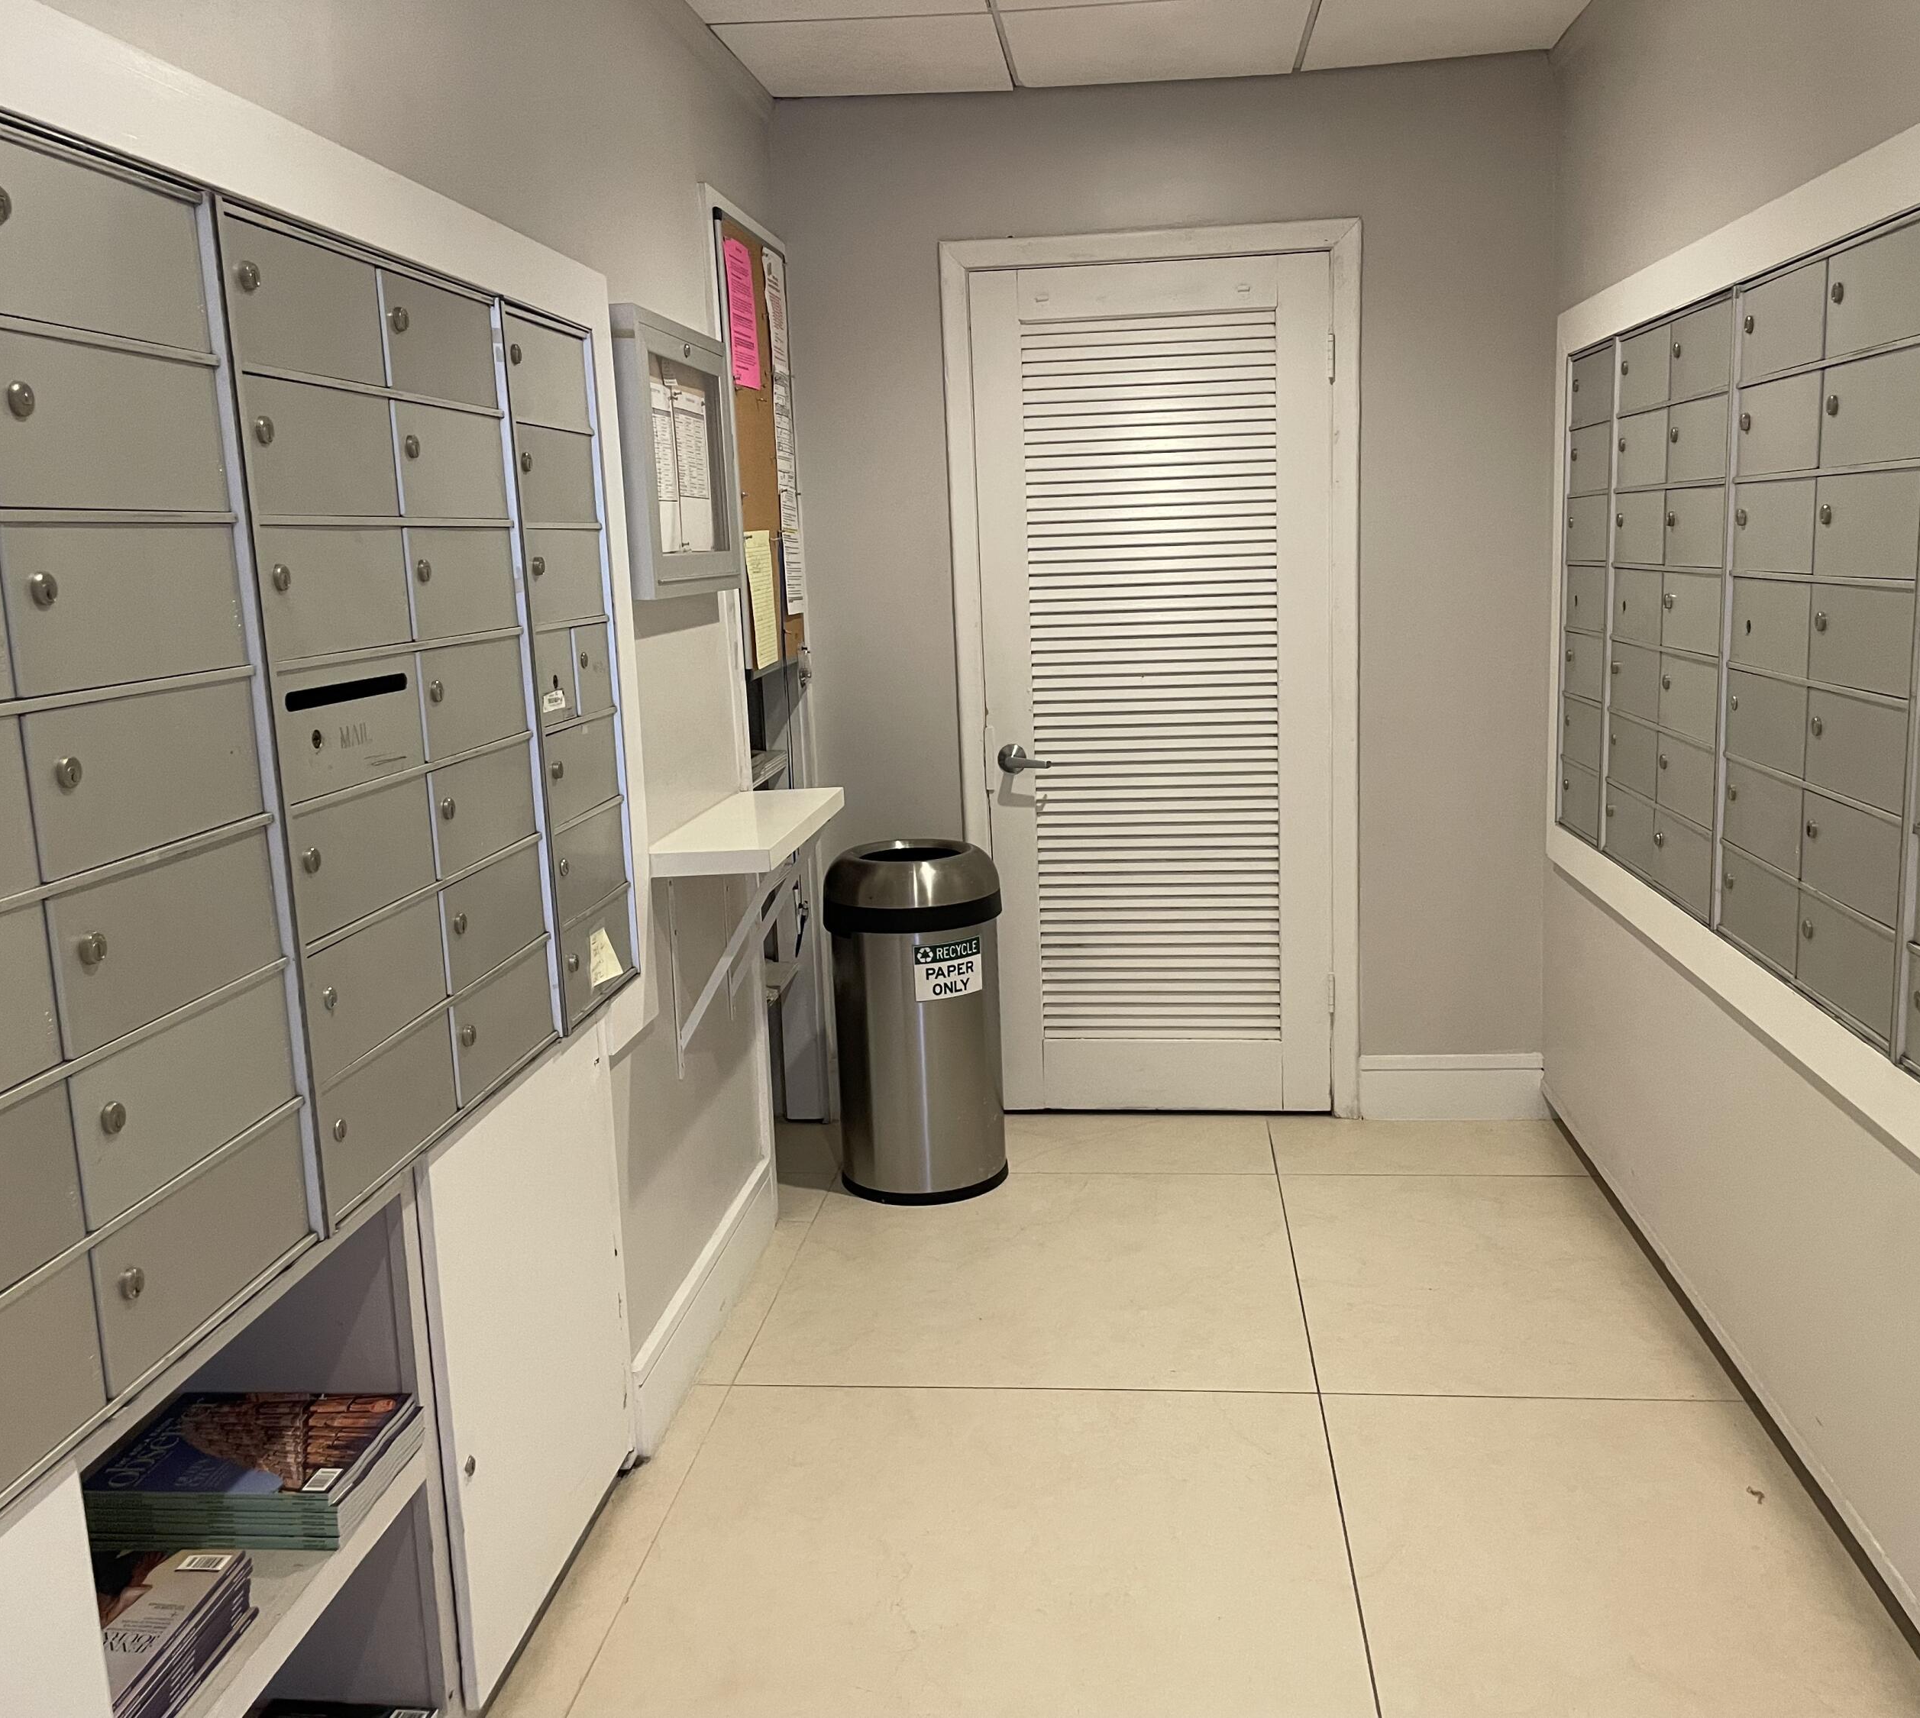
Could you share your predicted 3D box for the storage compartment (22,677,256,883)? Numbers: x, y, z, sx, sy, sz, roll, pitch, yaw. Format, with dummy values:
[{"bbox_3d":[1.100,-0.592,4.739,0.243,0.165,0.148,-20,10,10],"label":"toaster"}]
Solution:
[{"bbox_3d":[-0.831,-0.072,1.483,0.300,0.133,0.340,-1,10,7],"label":"storage compartment"}]

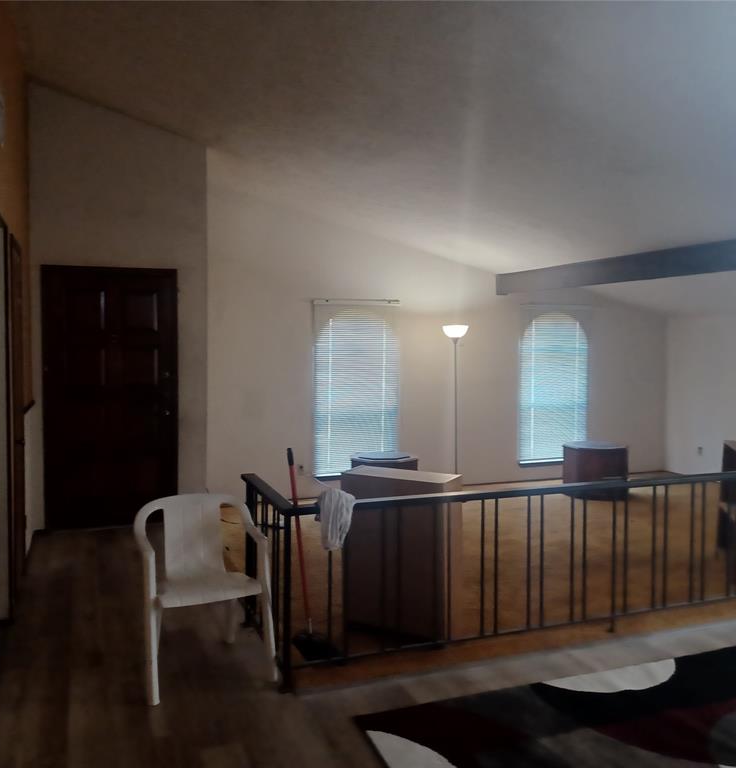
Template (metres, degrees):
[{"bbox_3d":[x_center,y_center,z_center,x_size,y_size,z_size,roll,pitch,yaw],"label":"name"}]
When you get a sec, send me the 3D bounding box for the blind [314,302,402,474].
[{"bbox_3d":[-0.095,0.064,7.320,0.900,1.690,0.060,-1,4,-21],"label":"blind"}]

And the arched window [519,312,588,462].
[{"bbox_3d":[2.064,0.035,8.198,0.910,1.660,0.090,-1,4,-21],"label":"arched window"}]

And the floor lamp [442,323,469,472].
[{"bbox_3d":[0.860,0.255,7.298,0.270,1.690,0.270,1,3,0],"label":"floor lamp"}]

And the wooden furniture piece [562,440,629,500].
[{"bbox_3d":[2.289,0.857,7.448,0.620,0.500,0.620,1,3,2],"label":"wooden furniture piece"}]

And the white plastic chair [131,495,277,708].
[{"bbox_3d":[-0.750,0.926,3.370,0.560,0.770,0.580,-1,4,-25],"label":"white plastic chair"}]

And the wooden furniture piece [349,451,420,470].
[{"bbox_3d":[0.146,0.892,6.556,0.620,0.490,0.620,0,3,-7],"label":"wooden furniture piece"}]

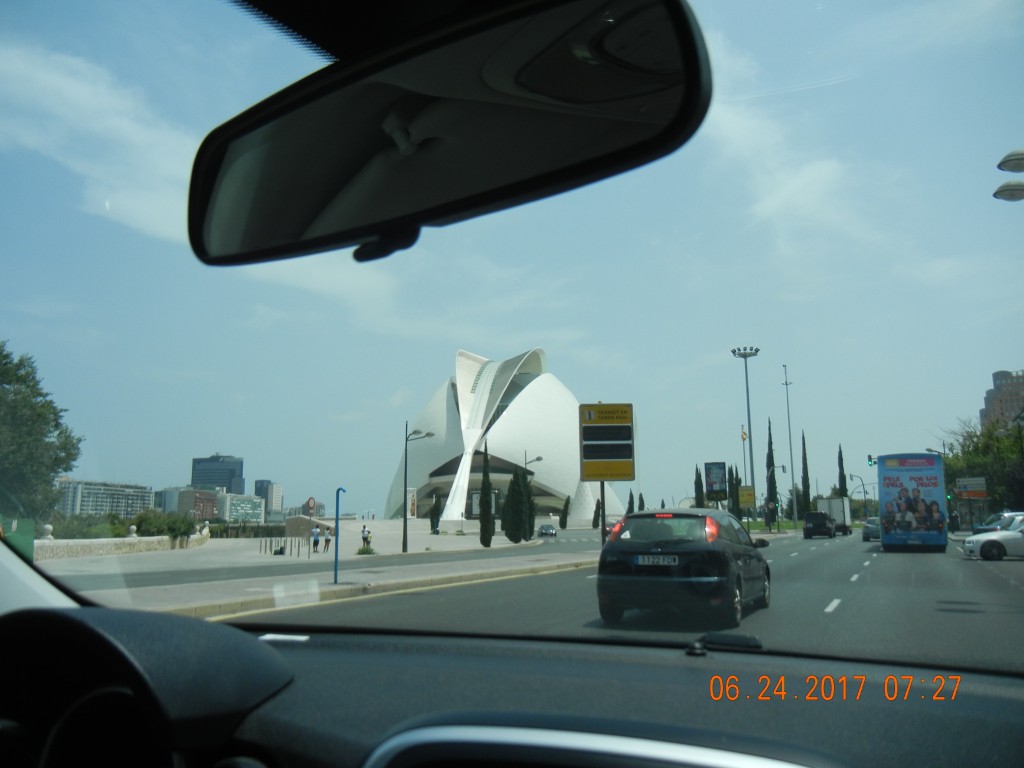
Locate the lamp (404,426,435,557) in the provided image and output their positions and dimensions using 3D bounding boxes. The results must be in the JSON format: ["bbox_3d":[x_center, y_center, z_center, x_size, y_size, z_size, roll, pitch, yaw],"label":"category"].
[{"bbox_3d":[-5.596,6.120,53.346,1.950,7.883,0.900,-3,-9,17],"label":"lamp"}]

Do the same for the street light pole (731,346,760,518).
[{"bbox_3d":[36.999,8.155,137.141,4.300,27.380,4.300,-4,-10,23],"label":"street light pole"}]

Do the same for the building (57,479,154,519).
[{"bbox_3d":[-305.327,94.029,673.245,18.000,35.000,103.000,-1,-9,5],"label":"building"}]

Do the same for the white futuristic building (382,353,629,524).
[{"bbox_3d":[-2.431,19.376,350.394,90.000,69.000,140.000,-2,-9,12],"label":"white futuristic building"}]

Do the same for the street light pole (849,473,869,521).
[{"bbox_3d":[43.019,14.375,110.773,2.300,6.507,0.450,-3,-9,15],"label":"street light pole"}]

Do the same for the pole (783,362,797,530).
[{"bbox_3d":[37.733,8.512,119.715,1.400,21.938,1.400,-4,-10,23],"label":"pole"}]

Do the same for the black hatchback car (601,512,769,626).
[{"bbox_3d":[2.608,2.585,12.826,1.810,1.480,4.320,-4,-10,23],"label":"black hatchback car"}]

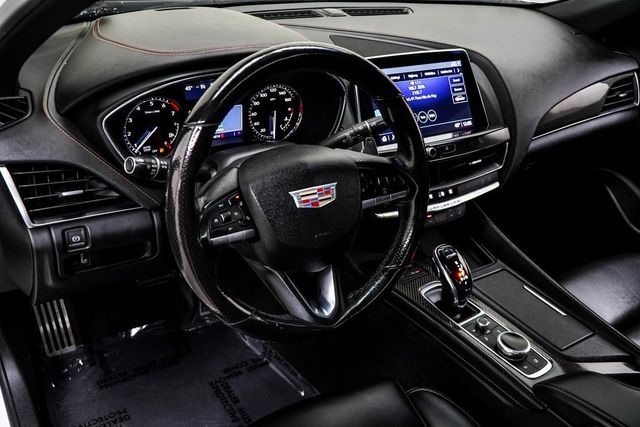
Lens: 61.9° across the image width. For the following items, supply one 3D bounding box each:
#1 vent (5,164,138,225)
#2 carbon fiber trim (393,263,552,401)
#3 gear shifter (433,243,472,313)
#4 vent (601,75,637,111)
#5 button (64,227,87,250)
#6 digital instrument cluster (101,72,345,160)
[{"bbox_3d":[-0.286,-0.030,0.639,0.145,0.072,0.040,-14,13,-30],"label":"vent"},{"bbox_3d":[0.246,0.173,0.850,0.105,0.028,0.310,-14,28,-30],"label":"carbon fiber trim"},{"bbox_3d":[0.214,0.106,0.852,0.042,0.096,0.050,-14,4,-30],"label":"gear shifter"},{"bbox_3d":[0.696,-0.278,1.233,0.125,0.070,0.040,-14,13,-30],"label":"vent"},{"bbox_3d":[-0.293,0.029,0.643,0.023,0.025,0.012,-14,26,-30],"label":"button"},{"bbox_3d":[-0.131,-0.161,0.849,0.395,0.120,0.040,-14,11,-30],"label":"digital instrument cluster"}]

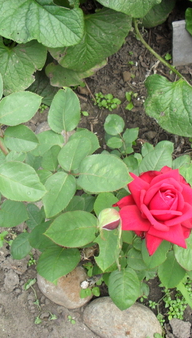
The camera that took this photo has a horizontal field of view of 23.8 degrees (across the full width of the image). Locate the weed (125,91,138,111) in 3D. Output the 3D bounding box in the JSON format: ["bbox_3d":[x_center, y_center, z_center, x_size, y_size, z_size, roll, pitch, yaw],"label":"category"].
[{"bbox_3d":[0.084,-0.162,1.075,0.029,0.025,0.043,0,55,0],"label":"weed"}]

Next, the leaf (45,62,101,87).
[{"bbox_3d":[-0.049,-0.221,1.040,0.138,0.030,0.082,-5,70,-3],"label":"leaf"}]

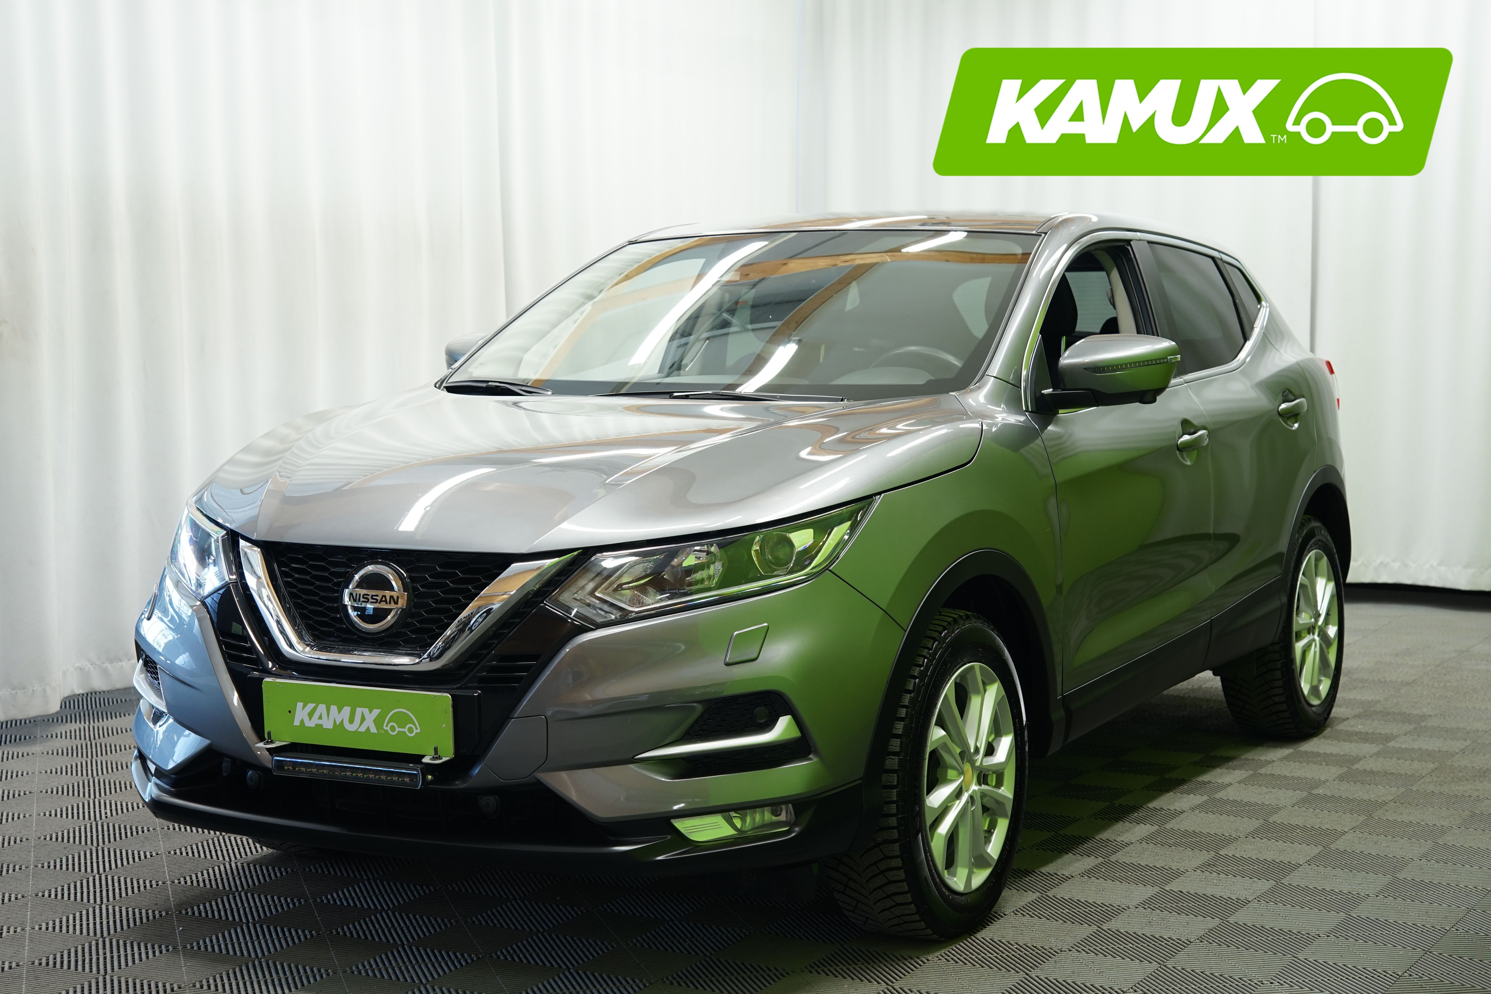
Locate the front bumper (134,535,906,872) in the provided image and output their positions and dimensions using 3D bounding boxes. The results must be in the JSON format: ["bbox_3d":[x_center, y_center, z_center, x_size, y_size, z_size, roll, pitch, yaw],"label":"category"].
[{"bbox_3d":[-0.598,0.393,4.721,1.780,0.620,0.580,2,5,29],"label":"front bumper"}]

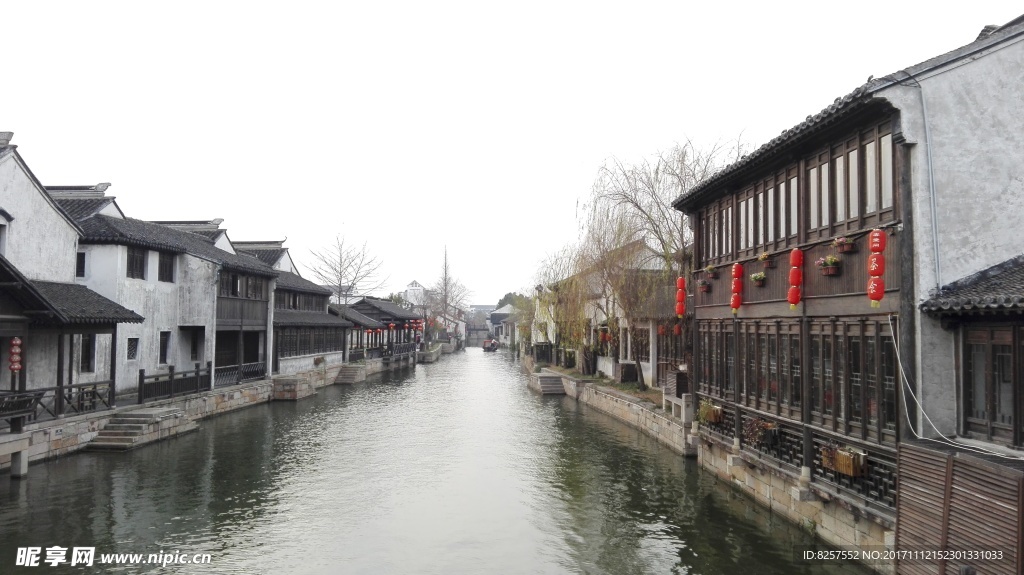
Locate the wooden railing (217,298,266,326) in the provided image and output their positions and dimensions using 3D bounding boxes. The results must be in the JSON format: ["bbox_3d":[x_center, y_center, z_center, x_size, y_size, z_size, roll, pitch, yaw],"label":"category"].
[{"bbox_3d":[-12.994,1.152,35.549,0.150,1.200,5.280,0,-3,6],"label":"wooden railing"}]

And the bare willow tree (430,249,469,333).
[{"bbox_3d":[-8.866,1.150,102.766,5.629,13.859,5.400,0,-3,-2],"label":"bare willow tree"}]

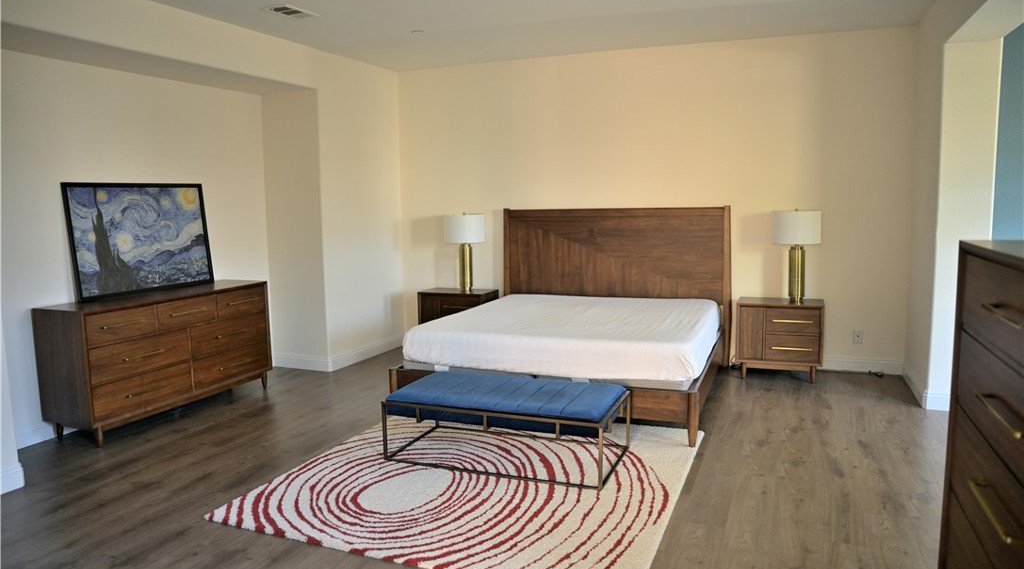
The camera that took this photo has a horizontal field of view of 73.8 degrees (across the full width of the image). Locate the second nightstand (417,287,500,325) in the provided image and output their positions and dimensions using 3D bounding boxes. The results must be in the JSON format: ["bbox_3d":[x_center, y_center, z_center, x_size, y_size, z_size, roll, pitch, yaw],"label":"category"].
[{"bbox_3d":[-0.504,0.375,6.539,0.655,0.620,0.380,2,7,22],"label":"second nightstand"}]

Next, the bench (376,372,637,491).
[{"bbox_3d":[-0.021,0.793,3.923,1.268,0.377,0.644,2,7,22],"label":"bench"}]

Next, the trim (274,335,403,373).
[{"bbox_3d":[-1.631,0.625,6.713,0.656,0.125,1.338,2,7,22],"label":"trim"}]

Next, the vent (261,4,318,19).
[{"bbox_3d":[-1.484,-1.811,4.572,0.220,0.020,0.340,2,7,22],"label":"vent"}]

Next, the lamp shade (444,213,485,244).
[{"bbox_3d":[-0.431,-0.506,6.274,0.355,0.258,0.355,-1,7,0],"label":"lamp shade"}]

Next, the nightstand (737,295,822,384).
[{"bbox_3d":[2.179,0.447,5.554,0.640,0.615,0.380,2,7,22],"label":"nightstand"}]

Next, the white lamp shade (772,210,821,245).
[{"bbox_3d":[2.242,-0.448,5.362,0.355,0.258,0.355,2,7,22],"label":"white lamp shade"}]

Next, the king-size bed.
[{"bbox_3d":[0.509,0.126,5.240,2.072,1.391,2.130,2,7,22],"label":"king-size bed"}]

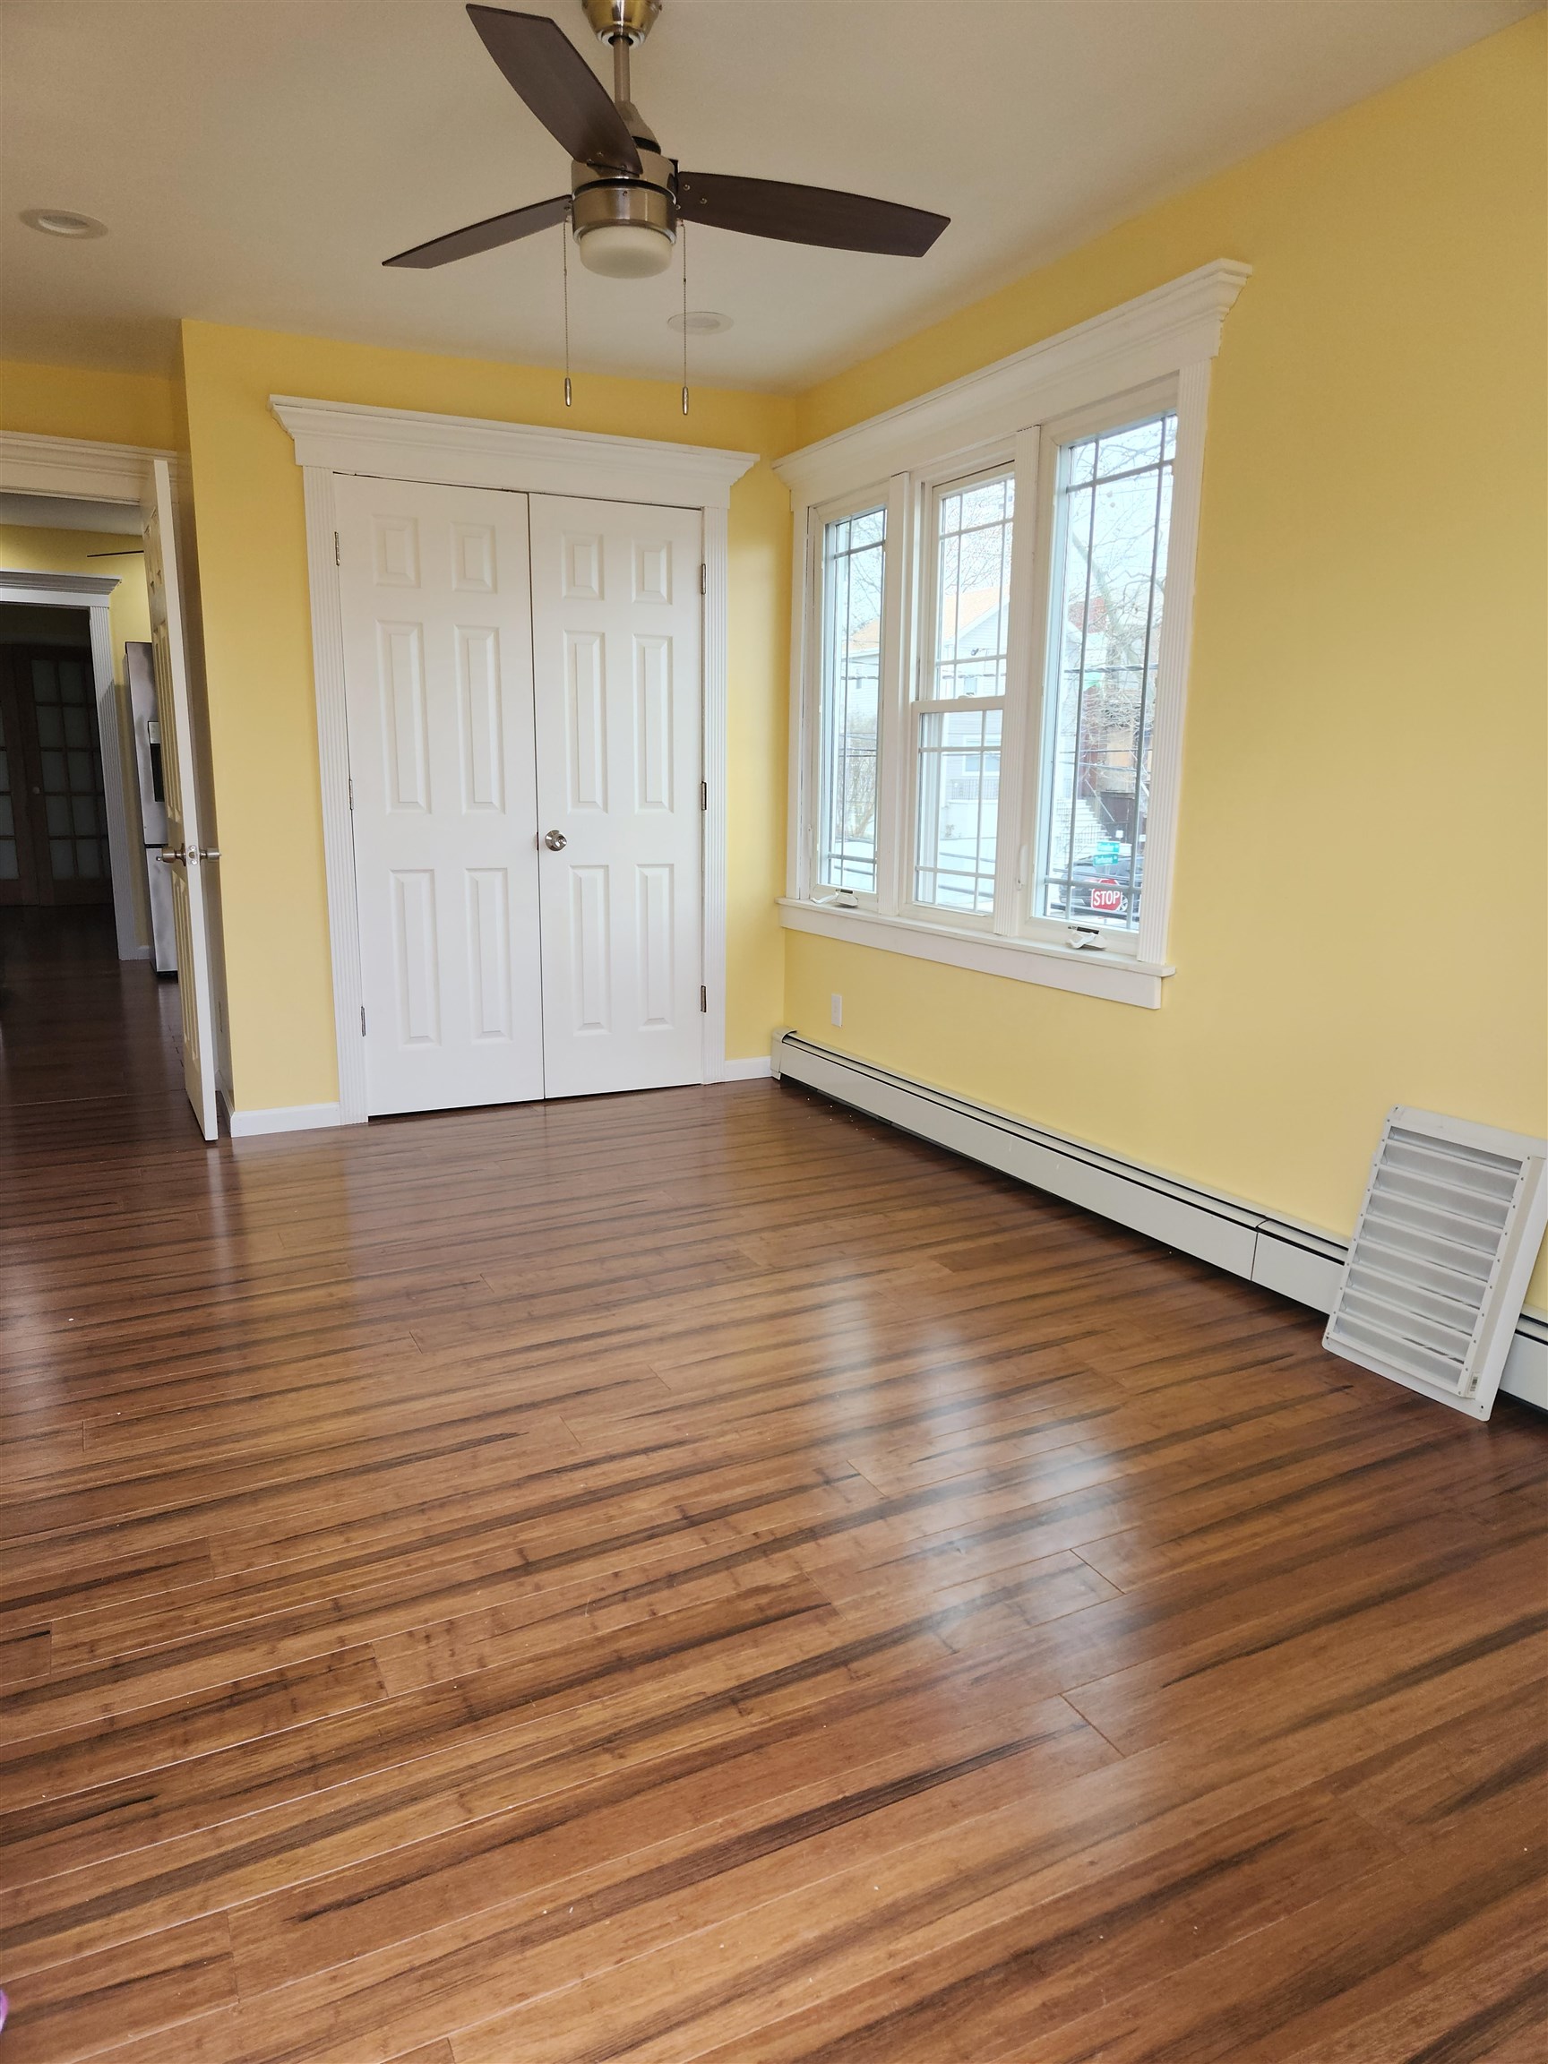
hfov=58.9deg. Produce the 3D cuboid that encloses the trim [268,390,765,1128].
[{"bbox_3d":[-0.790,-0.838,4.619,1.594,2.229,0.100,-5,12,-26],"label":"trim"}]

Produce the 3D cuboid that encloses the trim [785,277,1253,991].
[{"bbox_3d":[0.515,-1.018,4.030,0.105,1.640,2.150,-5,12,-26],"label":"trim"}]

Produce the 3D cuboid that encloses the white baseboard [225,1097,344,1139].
[{"bbox_3d":[-1.583,0.285,4.461,0.336,0.075,0.020,-5,12,-26],"label":"white baseboard"}]

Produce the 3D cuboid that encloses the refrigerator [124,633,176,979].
[{"bbox_3d":[-3.243,-1.283,8.090,0.910,1.803,0.890,-5,12,-26],"label":"refrigerator"}]

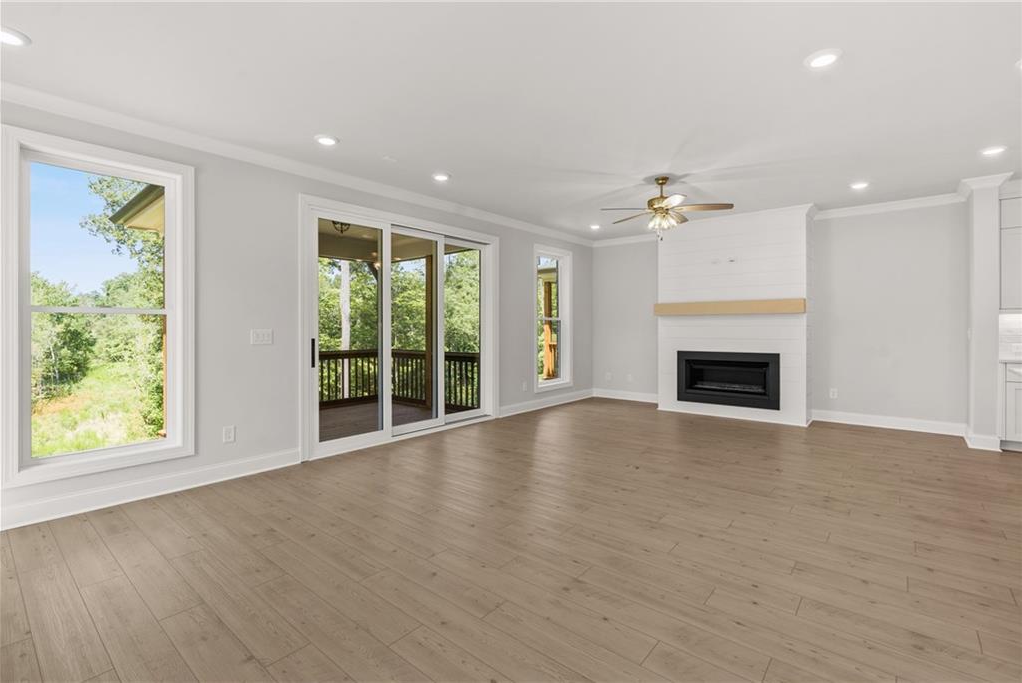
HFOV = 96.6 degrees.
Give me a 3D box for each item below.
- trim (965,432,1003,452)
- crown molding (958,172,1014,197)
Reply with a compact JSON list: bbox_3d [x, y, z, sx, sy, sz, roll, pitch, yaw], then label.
[{"bbox_3d":[4.823,1.030,4.632,0.225,0.145,0.020,1,2,41],"label":"trim"},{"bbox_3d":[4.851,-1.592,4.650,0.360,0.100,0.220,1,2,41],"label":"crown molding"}]

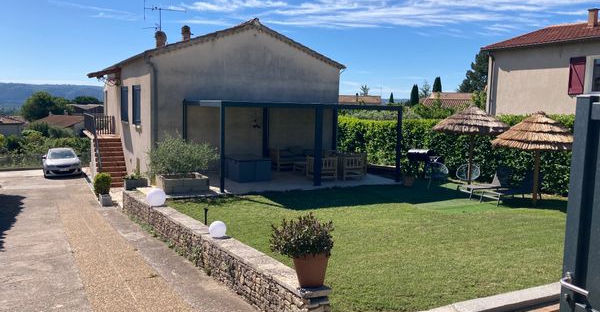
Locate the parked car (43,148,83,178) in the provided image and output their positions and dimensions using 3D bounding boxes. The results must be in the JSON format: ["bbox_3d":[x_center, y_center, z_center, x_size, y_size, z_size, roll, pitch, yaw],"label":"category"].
[{"bbox_3d":[-13.863,0.308,28.119,1.840,1.480,4.450,-2,3,-29],"label":"parked car"}]

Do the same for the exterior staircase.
[{"bbox_3d":[-8.096,0.255,20.816,1.100,1.861,2.766,-2,7,-28],"label":"exterior staircase"}]

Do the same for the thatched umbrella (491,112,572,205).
[{"bbox_3d":[6.244,0.087,12.734,2.130,2.410,2.130,-2,7,-28],"label":"thatched umbrella"}]

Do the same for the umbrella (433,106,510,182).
[{"bbox_3d":[5.204,-0.169,14.638,2.130,2.470,2.130,-2,7,-28],"label":"umbrella"}]

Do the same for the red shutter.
[{"bbox_3d":[10.117,-2.900,17.700,0.040,1.350,0.610,-1,7,-24],"label":"red shutter"}]

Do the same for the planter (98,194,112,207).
[{"bbox_3d":[-5.553,1.268,13.895,0.310,0.320,0.310,-2,7,-28],"label":"planter"}]

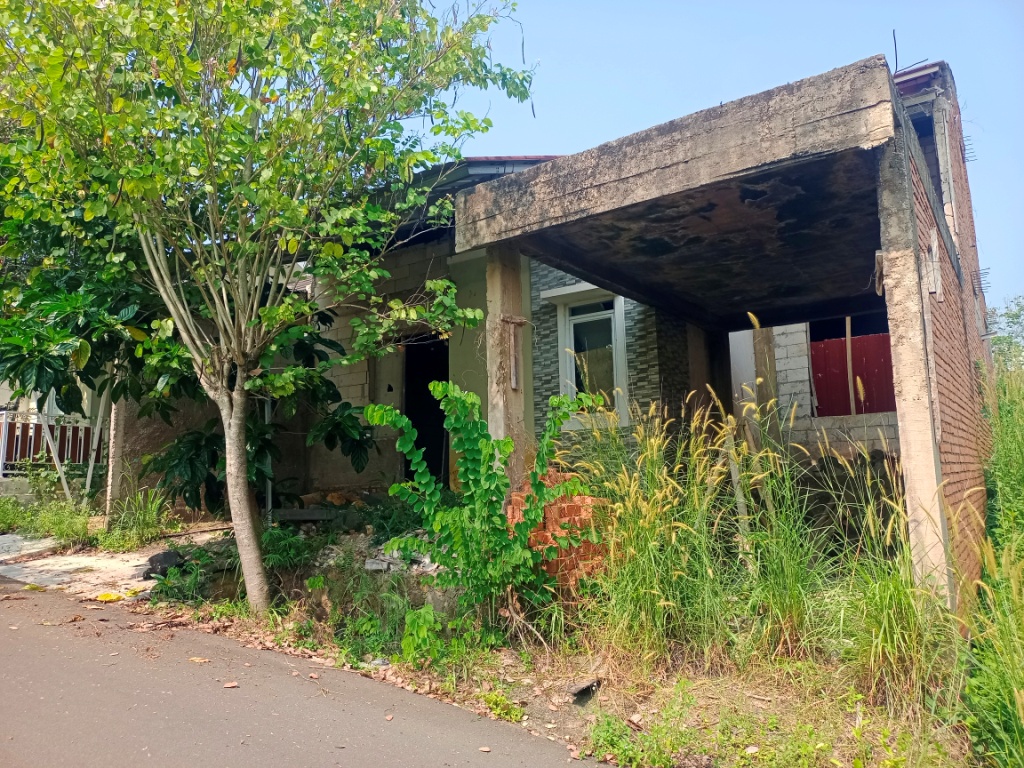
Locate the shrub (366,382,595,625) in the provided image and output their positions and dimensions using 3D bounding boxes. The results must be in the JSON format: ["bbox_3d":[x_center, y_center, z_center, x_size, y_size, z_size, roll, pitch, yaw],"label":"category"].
[{"bbox_3d":[-0.277,1.050,6.500,1.960,2.130,1.650,-1,-7,0],"label":"shrub"}]

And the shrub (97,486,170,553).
[{"bbox_3d":[-5.016,1.796,9.800,0.960,0.870,0.850,-1,-7,0],"label":"shrub"}]

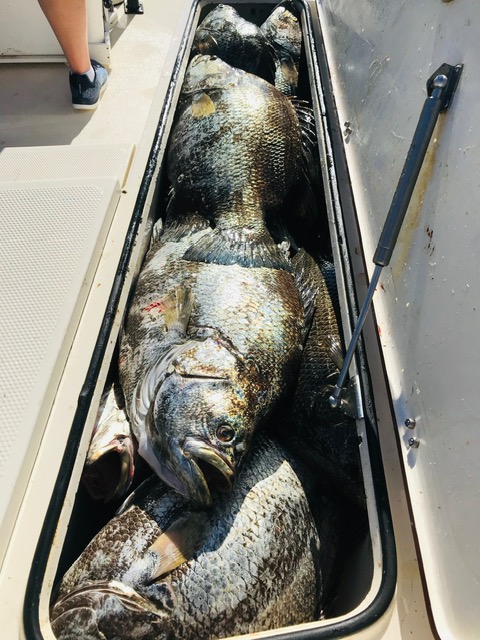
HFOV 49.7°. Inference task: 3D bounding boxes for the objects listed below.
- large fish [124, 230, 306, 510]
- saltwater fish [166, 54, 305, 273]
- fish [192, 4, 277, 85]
[{"bbox_3d":[-0.040,-0.007,0.907,0.310,0.140,0.660,7,56,-6],"label":"large fish"},{"bbox_3d":[-0.007,-0.370,1.140,0.300,0.140,0.700,0,56,-4],"label":"saltwater fish"},{"bbox_3d":[-0.018,-0.639,1.272,0.260,0.110,0.640,-5,53,-1],"label":"fish"}]

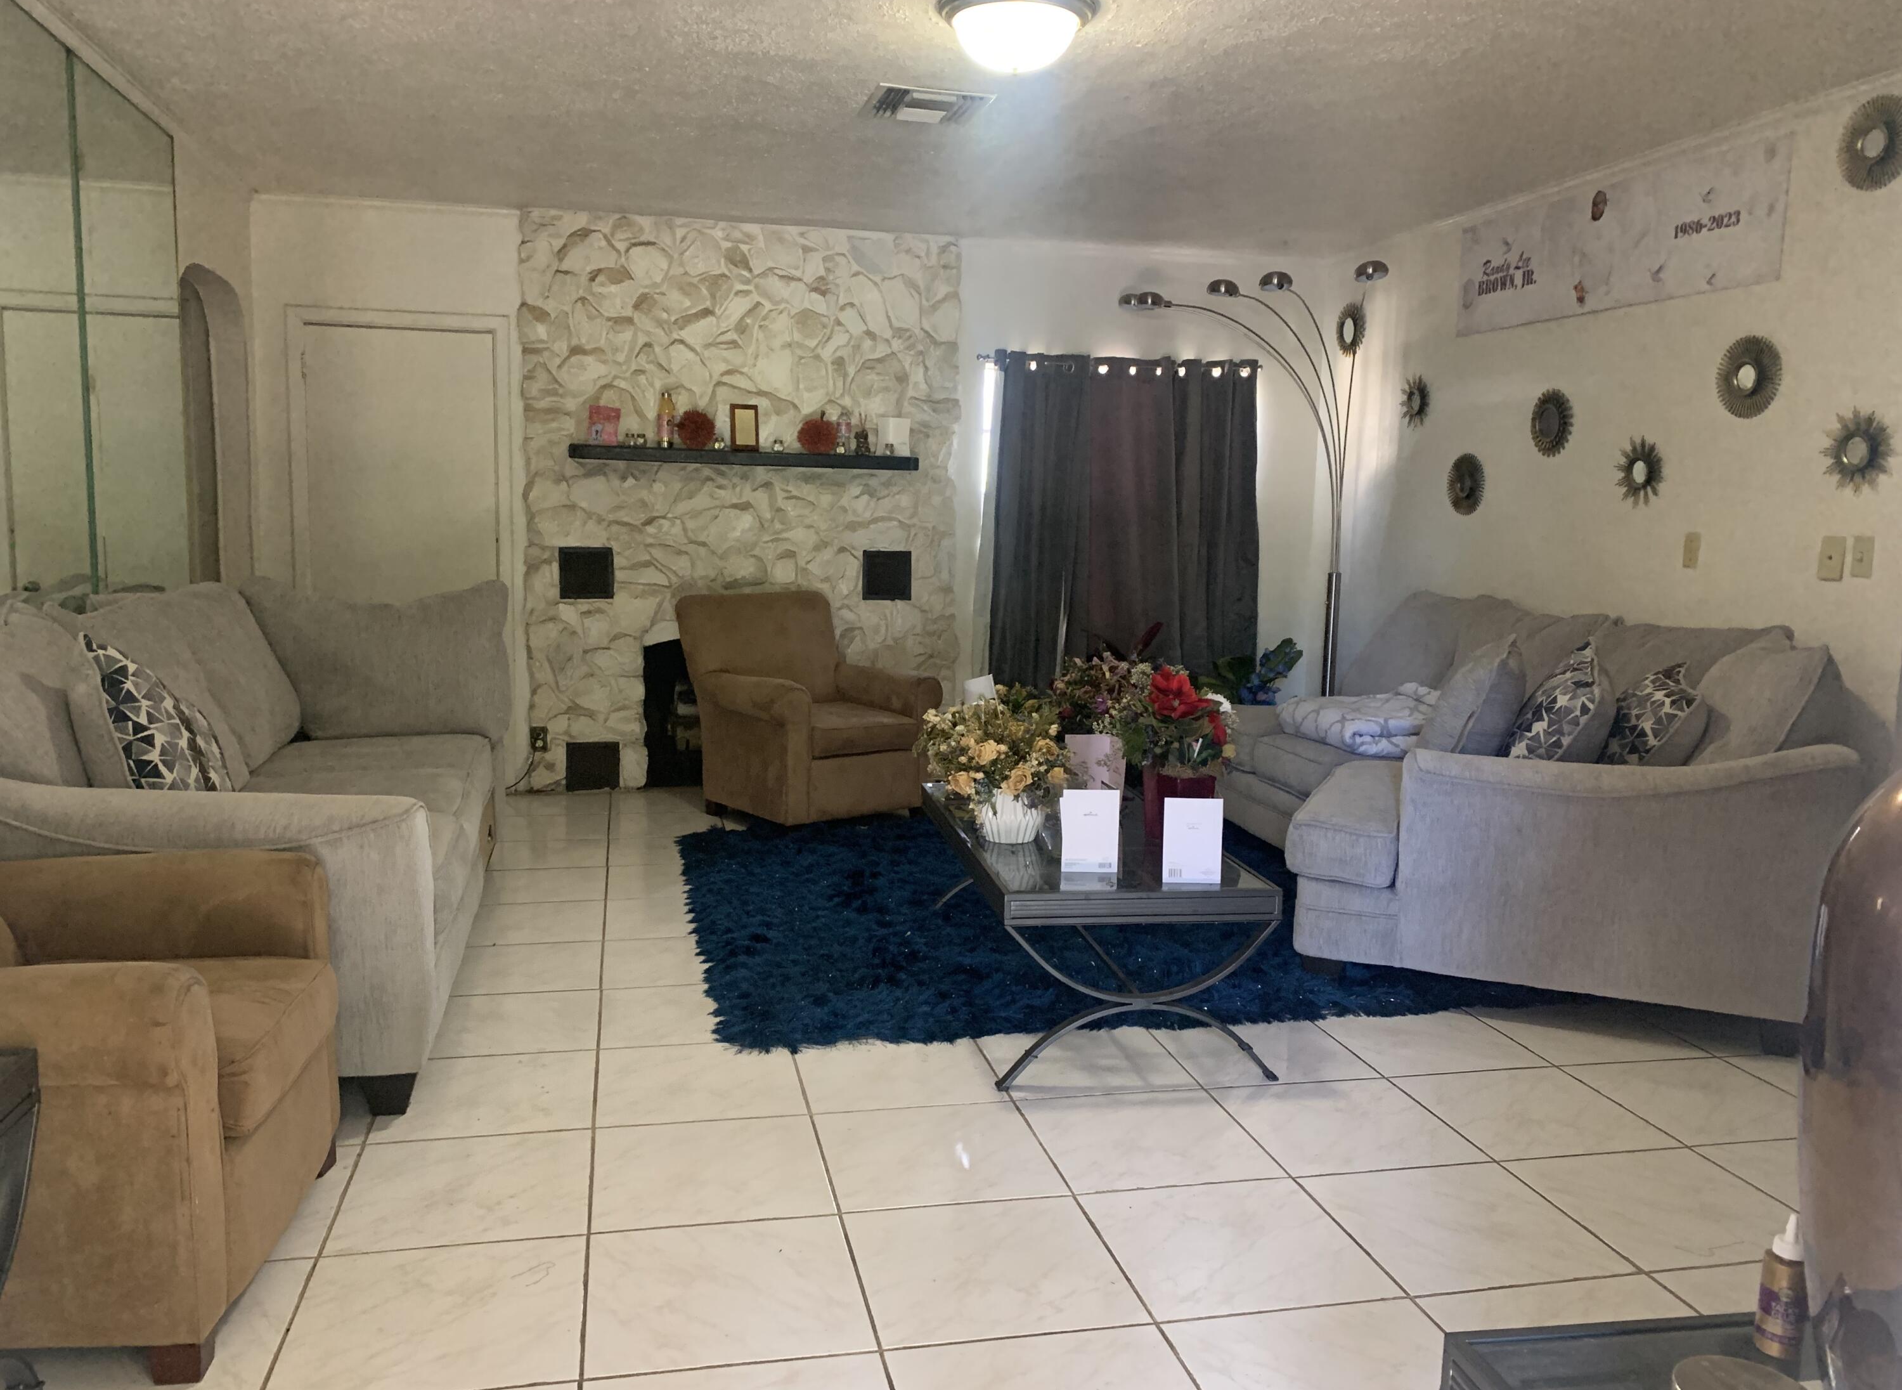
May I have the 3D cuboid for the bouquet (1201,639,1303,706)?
[{"bbox_3d":[1.270,-0.043,6.099,0.420,0.380,0.340,0,7,-13],"label":"bouquet"}]

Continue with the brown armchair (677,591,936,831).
[{"bbox_3d":[-0.589,0.042,5.882,0.780,0.900,0.790,-4,9,-40],"label":"brown armchair"}]

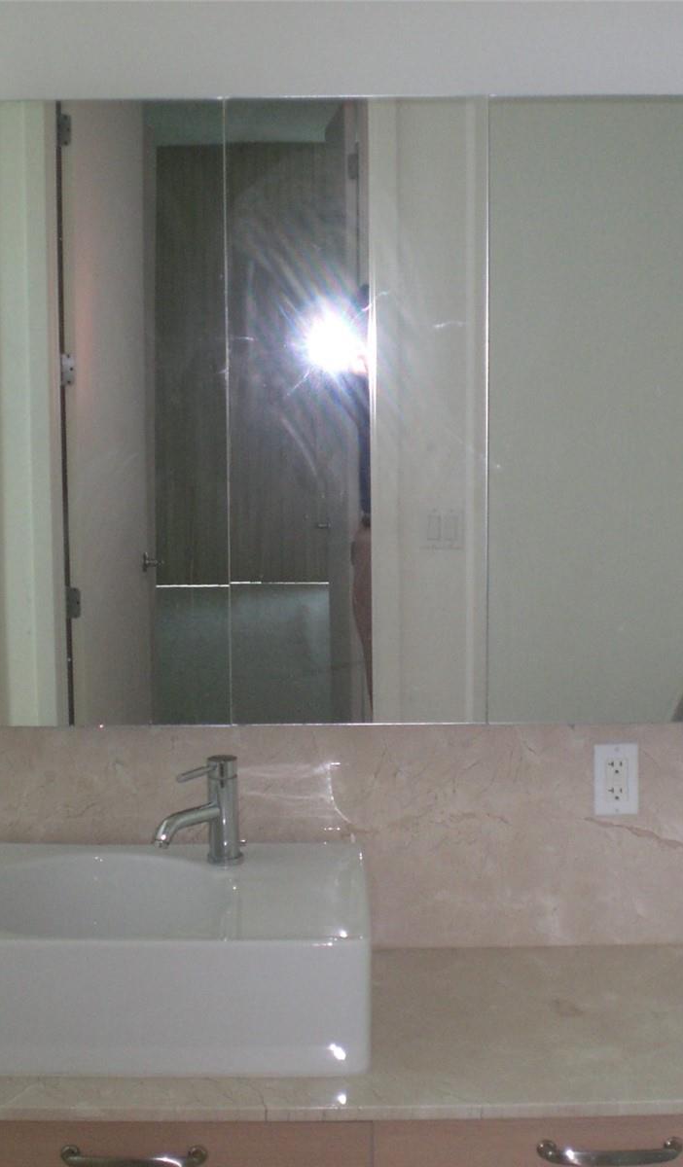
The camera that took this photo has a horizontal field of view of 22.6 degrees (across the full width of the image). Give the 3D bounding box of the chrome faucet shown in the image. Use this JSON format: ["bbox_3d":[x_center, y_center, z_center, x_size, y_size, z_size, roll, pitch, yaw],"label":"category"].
[{"bbox_3d":[-0.209,0.339,2.507,0.147,0.157,0.049,-7,10,-40],"label":"chrome faucet"}]

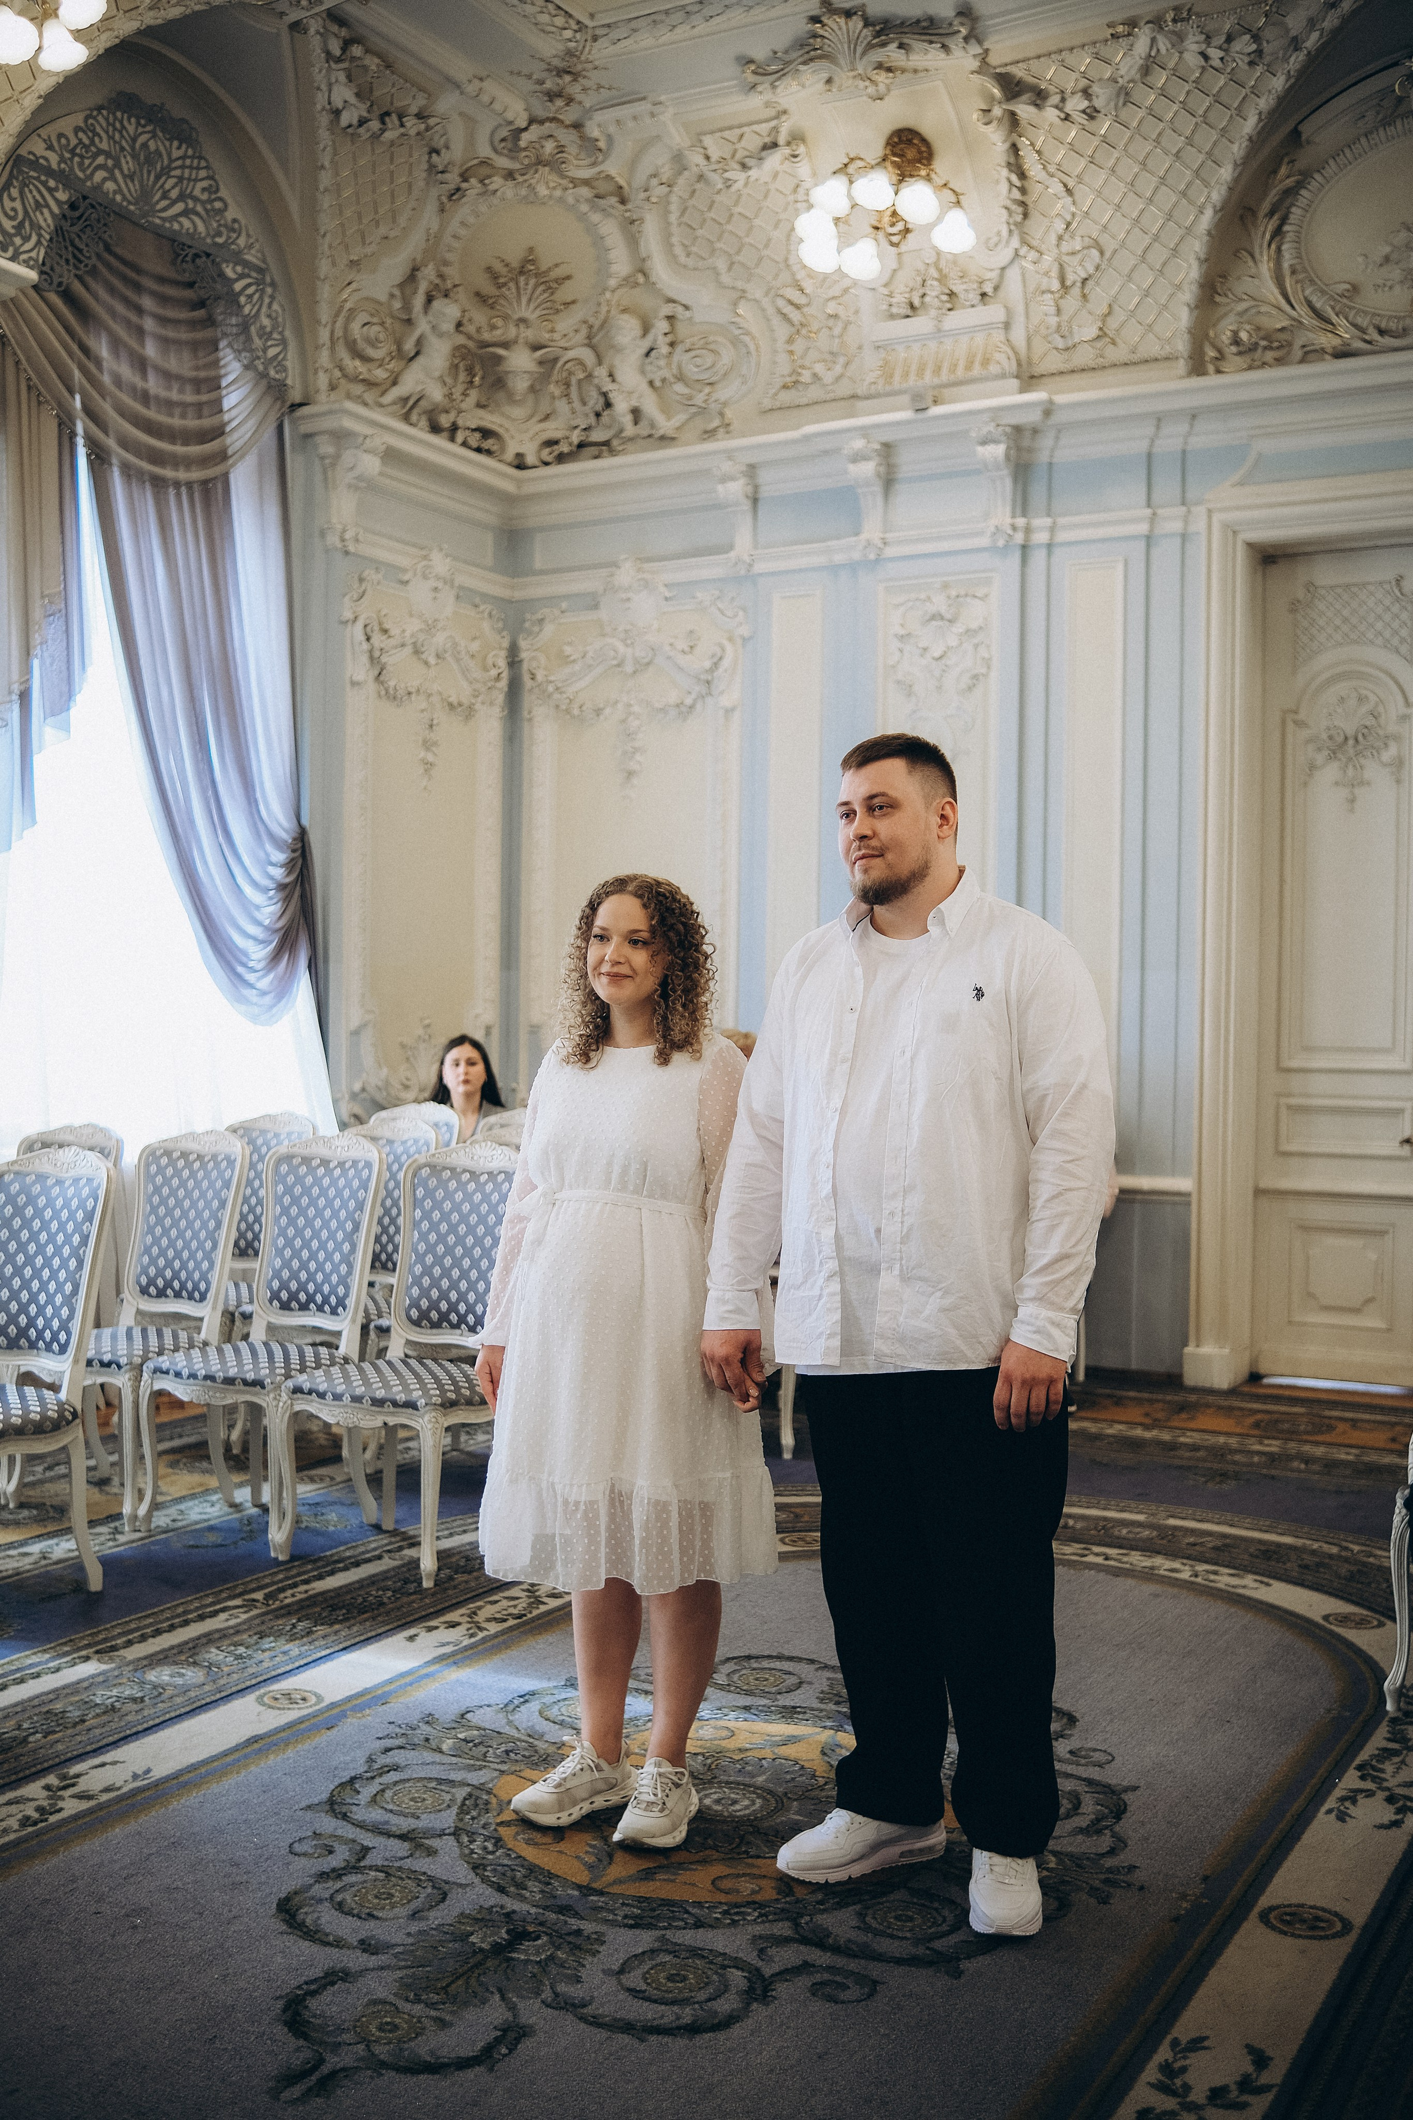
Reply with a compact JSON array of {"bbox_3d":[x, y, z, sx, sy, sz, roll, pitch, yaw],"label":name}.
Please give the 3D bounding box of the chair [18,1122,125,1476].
[{"bbox_3d":[-2.062,0.724,6.157,0.515,1.055,0.600,1,1,29],"label":"chair"}]

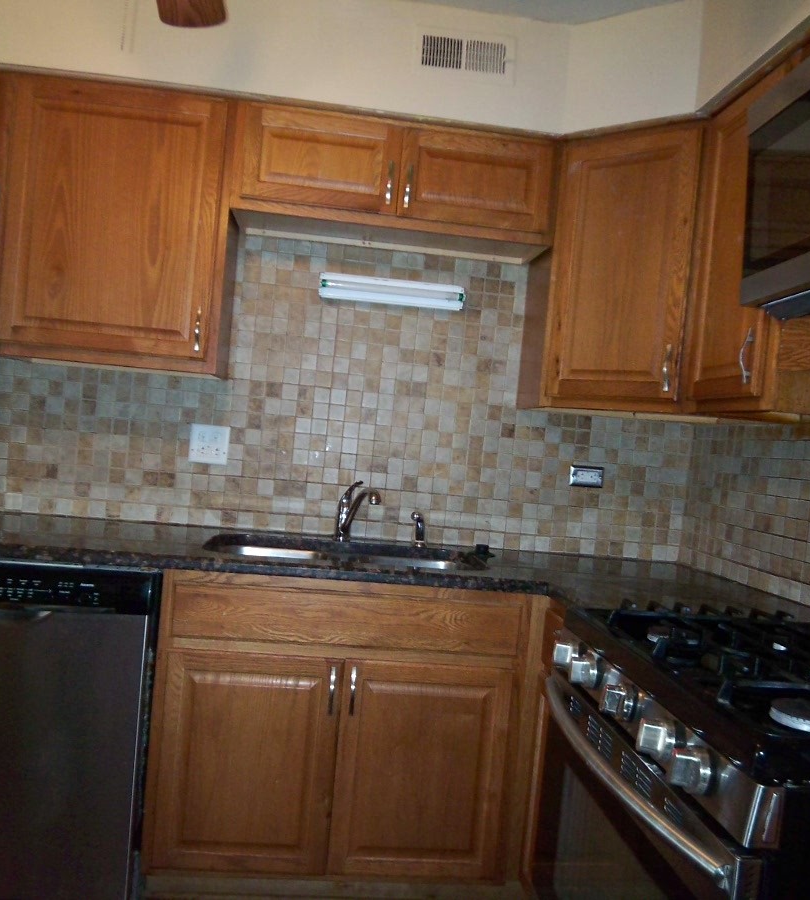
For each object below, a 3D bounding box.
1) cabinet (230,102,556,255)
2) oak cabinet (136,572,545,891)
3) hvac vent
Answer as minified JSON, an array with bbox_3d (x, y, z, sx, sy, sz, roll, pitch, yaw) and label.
[{"bbox_3d":[-0.030,-0.787,2.389,0.924,0.303,0.331,5,1,-7],"label":"cabinet"},{"bbox_3d":[-0.176,0.691,2.267,0.937,0.754,0.631,5,1,-7],"label":"oak cabinet"},{"bbox_3d":[0.175,-1.113,2.248,0.275,0.130,0.020,5,1,-7],"label":"hvac vent"}]

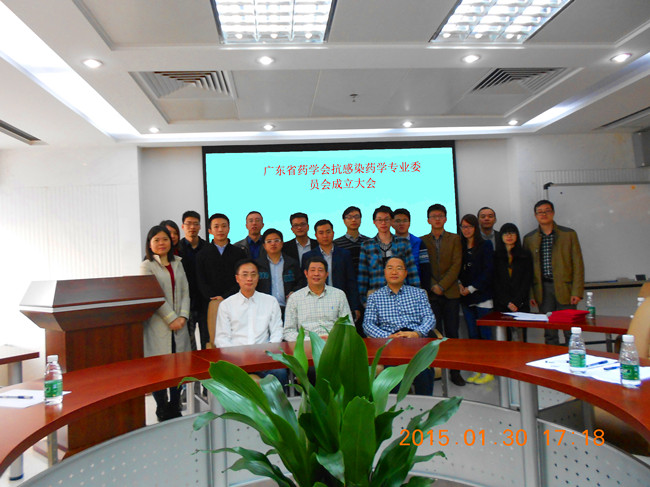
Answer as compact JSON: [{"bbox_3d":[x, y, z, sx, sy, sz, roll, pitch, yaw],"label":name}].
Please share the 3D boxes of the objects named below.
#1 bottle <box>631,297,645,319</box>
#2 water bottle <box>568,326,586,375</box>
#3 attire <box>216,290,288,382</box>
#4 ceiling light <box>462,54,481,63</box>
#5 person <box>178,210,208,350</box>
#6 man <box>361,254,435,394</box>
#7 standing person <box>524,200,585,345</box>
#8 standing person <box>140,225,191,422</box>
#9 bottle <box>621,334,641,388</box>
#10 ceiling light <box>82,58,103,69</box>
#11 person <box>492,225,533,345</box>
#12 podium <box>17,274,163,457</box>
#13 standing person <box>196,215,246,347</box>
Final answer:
[{"bbox_3d":[1.841,0.399,2.830,0.060,0.178,0.060,-3,-2,17],"label":"bottle"},{"bbox_3d":[0.964,0.406,1.860,0.064,0.172,0.064,-3,-2,0],"label":"water bottle"},{"bbox_3d":[-0.503,0.814,3.370,0.500,0.980,0.680,-2,-2,-10],"label":"attire"},{"bbox_3d":[0.946,-1.200,3.151,0.115,0.035,0.115,-3,-2,-6],"label":"ceiling light"},{"bbox_3d":[-1.193,0.583,4.500,0.480,1.755,0.290,-2,-2,-14],"label":"person"},{"bbox_3d":[0.511,0.710,3.300,0.550,1.250,0.750,-3,-2,5],"label":"man"},{"bbox_3d":[2.201,0.439,4.700,0.560,1.690,0.320,-4,-2,21],"label":"standing person"},{"bbox_3d":[-1.316,0.645,4.060,0.440,1.610,0.310,-2,-2,-30],"label":"standing person"},{"bbox_3d":[1.049,0.407,1.680,0.060,0.178,0.060,-3,-2,17],"label":"bottle"},{"bbox_3d":[-1.376,-1.077,2.886,0.122,0.040,0.122,-3,-2,-6],"label":"ceiling light"},{"bbox_3d":[1.758,0.552,4.550,0.430,1.500,0.280,-3,-2,17],"label":"person"},{"bbox_3d":[-1.692,0.855,3.616,0.650,1.194,0.790,-4,-2,42],"label":"podium"},{"bbox_3d":[-0.908,0.584,4.320,0.480,1.710,0.300,-2,-2,-12],"label":"standing person"}]

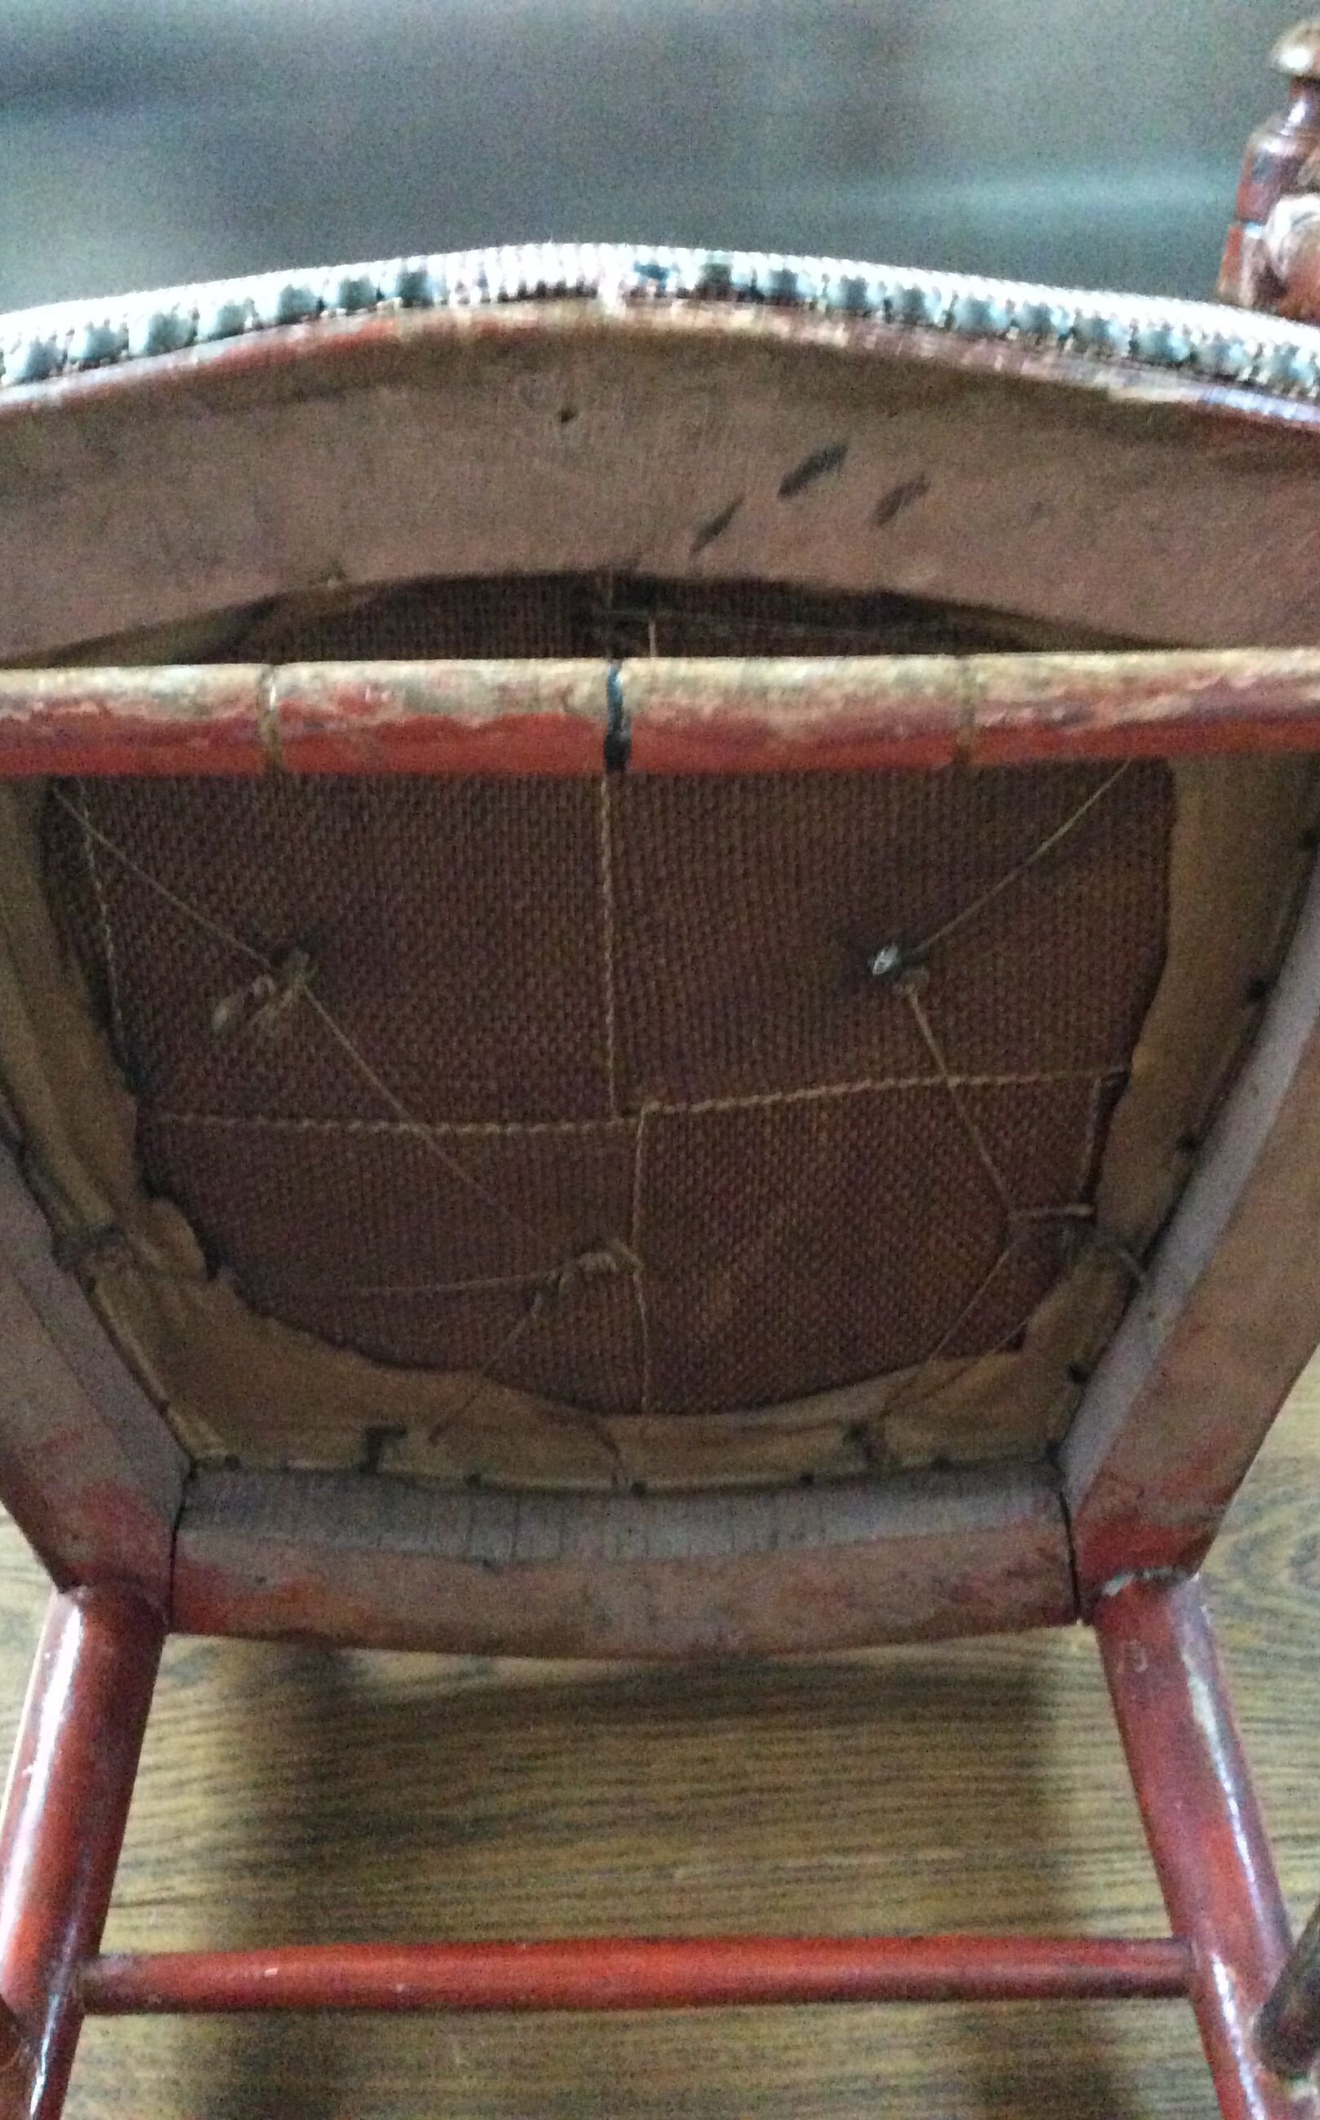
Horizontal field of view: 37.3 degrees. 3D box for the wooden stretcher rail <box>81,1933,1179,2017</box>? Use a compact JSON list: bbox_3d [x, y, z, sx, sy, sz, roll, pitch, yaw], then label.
[{"bbox_3d":[-0.007,0.273,0.585,0.334,0.020,0.020,-1,31,0],"label":"wooden stretcher rail"}]

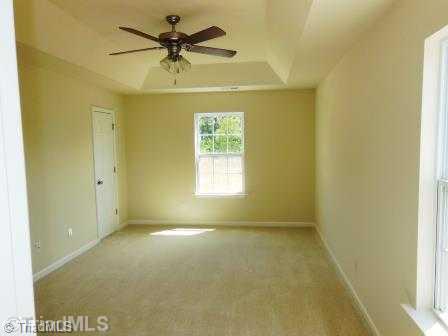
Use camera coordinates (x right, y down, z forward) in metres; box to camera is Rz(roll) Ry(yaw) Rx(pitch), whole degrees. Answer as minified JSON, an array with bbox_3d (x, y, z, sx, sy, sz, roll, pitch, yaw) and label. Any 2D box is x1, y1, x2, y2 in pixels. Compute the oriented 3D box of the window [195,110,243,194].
[{"bbox_3d":[-0.074,-0.253,5.861,0.895,1.470,0.100,0,4,7],"label":"window"}]

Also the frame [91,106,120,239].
[{"bbox_3d":[-1.962,0.083,5.340,0.120,2.120,0.840,0,4,7],"label":"frame"}]

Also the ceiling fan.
[{"bbox_3d":[-0.499,-1.186,3.124,1.330,0.570,1.330,0,4,7],"label":"ceiling fan"}]

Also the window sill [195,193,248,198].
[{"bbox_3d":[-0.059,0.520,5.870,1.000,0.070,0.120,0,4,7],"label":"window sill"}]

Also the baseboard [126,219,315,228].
[{"bbox_3d":[-0.107,1.028,5.926,3.463,0.090,0.020,0,4,7],"label":"baseboard"}]

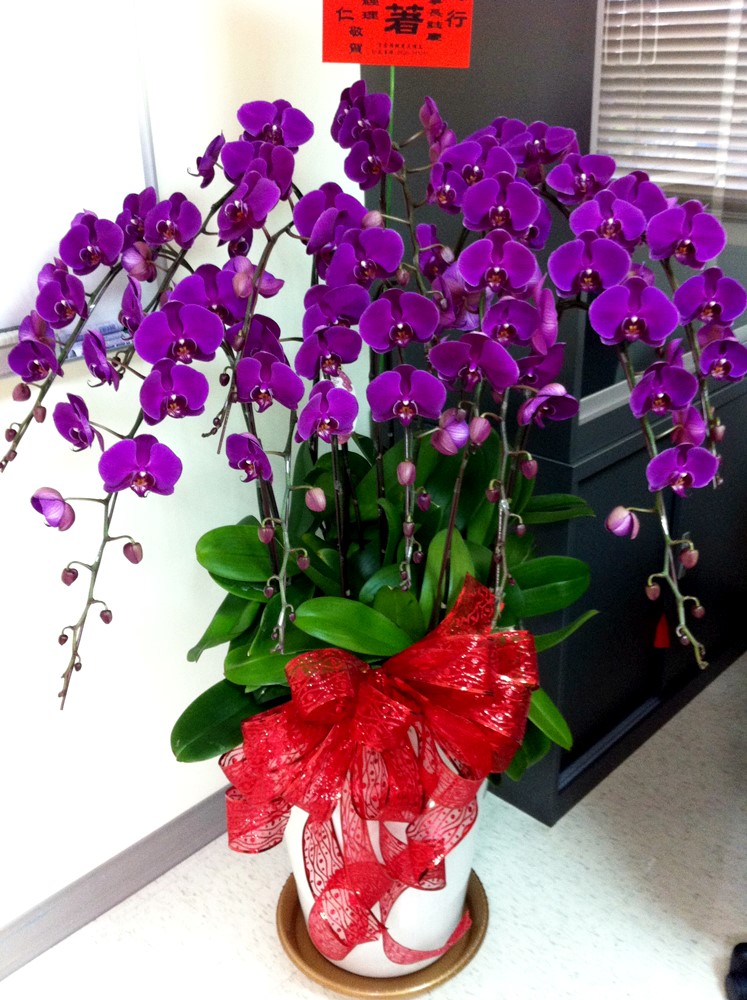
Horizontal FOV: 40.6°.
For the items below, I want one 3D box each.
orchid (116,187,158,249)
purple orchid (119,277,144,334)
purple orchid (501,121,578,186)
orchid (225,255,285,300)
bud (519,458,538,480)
[{"bbox_3d":[-0.278,-0.339,1.210,0.078,0.073,0.042,-7,17,37],"label":"orchid"},{"bbox_3d":[-0.288,-0.230,1.200,0.040,0.072,0.085,-11,31,-19],"label":"purple orchid"},{"bbox_3d":[0.217,-0.457,1.330,0.099,0.080,0.042,3,23,8],"label":"purple orchid"},{"bbox_3d":[-0.140,-0.261,1.190,0.080,0.070,0.045,-10,25,-18],"label":"orchid"},{"bbox_3d":[0.173,-0.034,1.130,0.021,0.022,0.021,-2,25,0],"label":"bud"}]

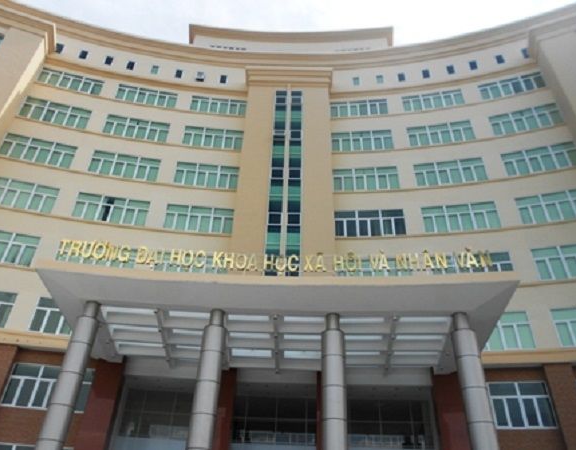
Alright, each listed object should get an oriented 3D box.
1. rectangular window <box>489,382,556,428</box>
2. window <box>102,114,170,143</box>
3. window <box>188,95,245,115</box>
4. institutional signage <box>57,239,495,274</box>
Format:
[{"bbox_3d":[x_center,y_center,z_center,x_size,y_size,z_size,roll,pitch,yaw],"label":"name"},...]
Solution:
[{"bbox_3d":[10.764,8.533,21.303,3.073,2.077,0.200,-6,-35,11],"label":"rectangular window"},{"bbox_3d":[-10.840,-6.970,32.567,4.380,1.870,0.150,8,-35,-8],"label":"window"},{"bbox_3d":[-5.288,-9.133,34.735,4.261,1.545,0.200,4,-35,-3],"label":"window"},{"bbox_3d":[-0.538,1.283,18.073,17.065,1.058,0.825,1,-35,1],"label":"institutional signage"}]

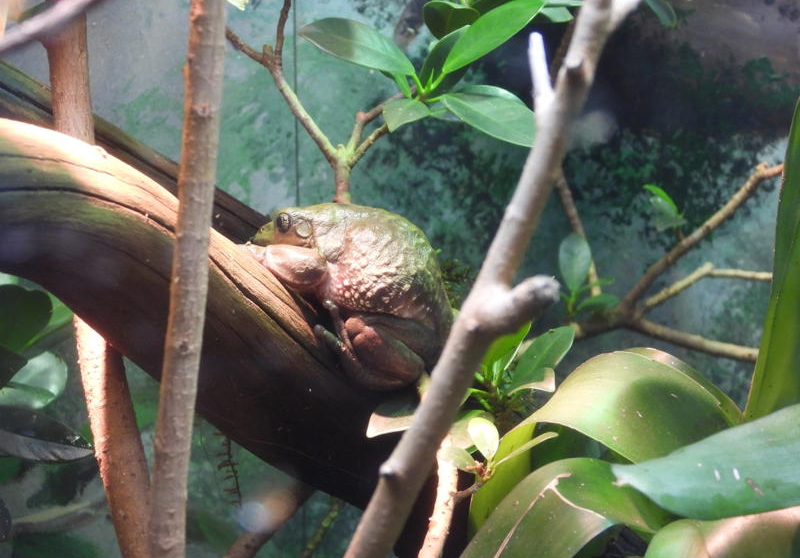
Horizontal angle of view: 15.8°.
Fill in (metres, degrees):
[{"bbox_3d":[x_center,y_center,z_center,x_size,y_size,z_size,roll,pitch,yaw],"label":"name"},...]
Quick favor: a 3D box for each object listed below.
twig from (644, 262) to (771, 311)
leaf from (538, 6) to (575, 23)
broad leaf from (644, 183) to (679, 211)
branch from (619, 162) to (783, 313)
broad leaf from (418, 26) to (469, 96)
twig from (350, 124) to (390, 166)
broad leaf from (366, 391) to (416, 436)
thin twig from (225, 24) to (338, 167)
[{"bbox_3d":[0.179,0.004,1.680,0.077,0.017,0.020,-15,0,0],"label":"twig"},{"bbox_3d":[0.085,-0.147,1.600,0.027,0.010,0.018,1,5,6],"label":"leaf"},{"bbox_3d":[0.151,-0.047,1.680,0.024,0.012,0.014,27,12,-4],"label":"broad leaf"},{"bbox_3d":[0.177,-0.024,1.700,0.125,0.017,0.020,-41,0,0],"label":"branch"},{"bbox_3d":[0.024,-0.119,1.570,0.023,0.043,0.015,32,-12,13],"label":"broad leaf"},{"bbox_3d":[-0.017,-0.073,1.560,0.006,0.028,0.010,43,0,0],"label":"twig"},{"bbox_3d":[-0.003,0.068,1.460,0.029,0.020,0.022,-1,5,-12],"label":"broad leaf"},{"bbox_3d":[-0.064,-0.100,1.570,0.021,0.098,0.018,-37,0,0],"label":"thin twig"}]

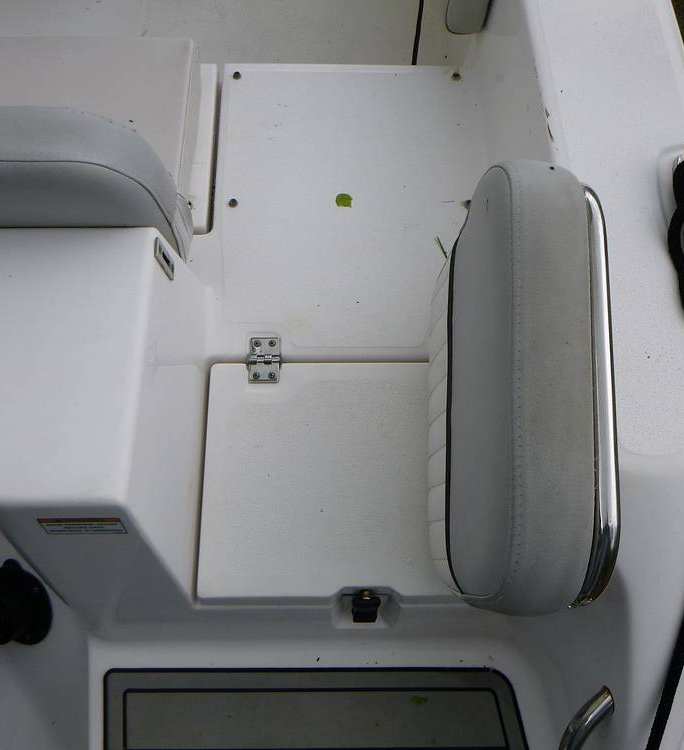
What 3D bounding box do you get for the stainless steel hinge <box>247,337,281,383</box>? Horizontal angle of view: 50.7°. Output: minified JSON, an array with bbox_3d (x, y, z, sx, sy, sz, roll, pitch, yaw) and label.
[{"bbox_3d":[-0.108,-0.021,1.000,0.043,0.012,0.066,0,67,0],"label":"stainless steel hinge"}]

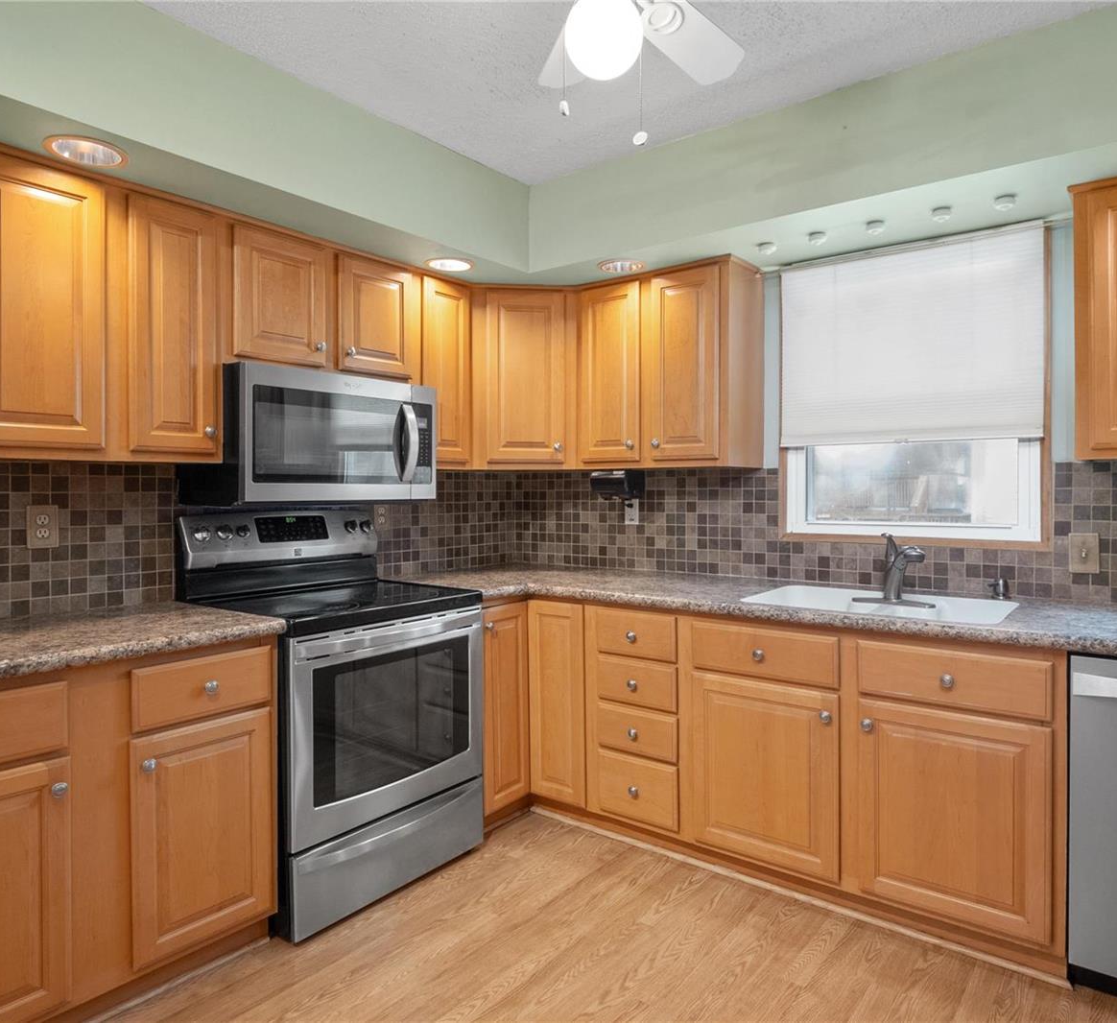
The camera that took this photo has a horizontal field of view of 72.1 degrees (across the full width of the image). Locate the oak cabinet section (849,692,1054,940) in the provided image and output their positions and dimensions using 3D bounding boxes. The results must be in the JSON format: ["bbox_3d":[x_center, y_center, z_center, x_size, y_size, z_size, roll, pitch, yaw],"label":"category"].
[{"bbox_3d":[1.228,0.810,2.286,0.467,0.552,0.560,1,2,38],"label":"oak cabinet section"}]

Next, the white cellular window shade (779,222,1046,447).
[{"bbox_3d":[1.196,-0.581,2.692,0.860,0.679,0.050,1,2,37],"label":"white cellular window shade"}]

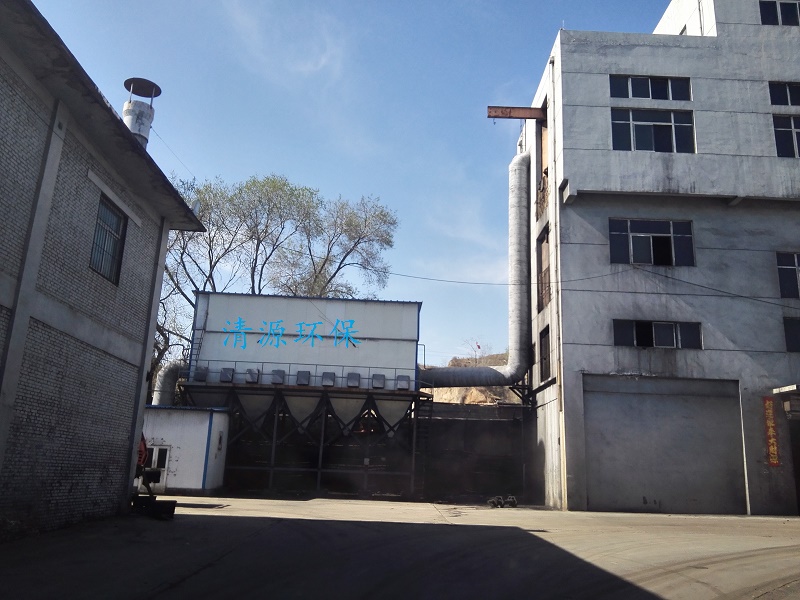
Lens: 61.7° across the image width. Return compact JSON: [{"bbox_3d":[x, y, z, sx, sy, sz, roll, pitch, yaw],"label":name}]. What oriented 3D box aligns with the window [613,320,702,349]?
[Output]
[{"bbox_3d":[10.680,1.457,27.822,3.669,1.137,0.180,2,-15,1],"label":"window"}]

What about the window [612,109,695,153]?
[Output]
[{"bbox_3d":[10.979,-7.304,29.108,3.584,2.061,0.180,2,-15,1],"label":"window"}]

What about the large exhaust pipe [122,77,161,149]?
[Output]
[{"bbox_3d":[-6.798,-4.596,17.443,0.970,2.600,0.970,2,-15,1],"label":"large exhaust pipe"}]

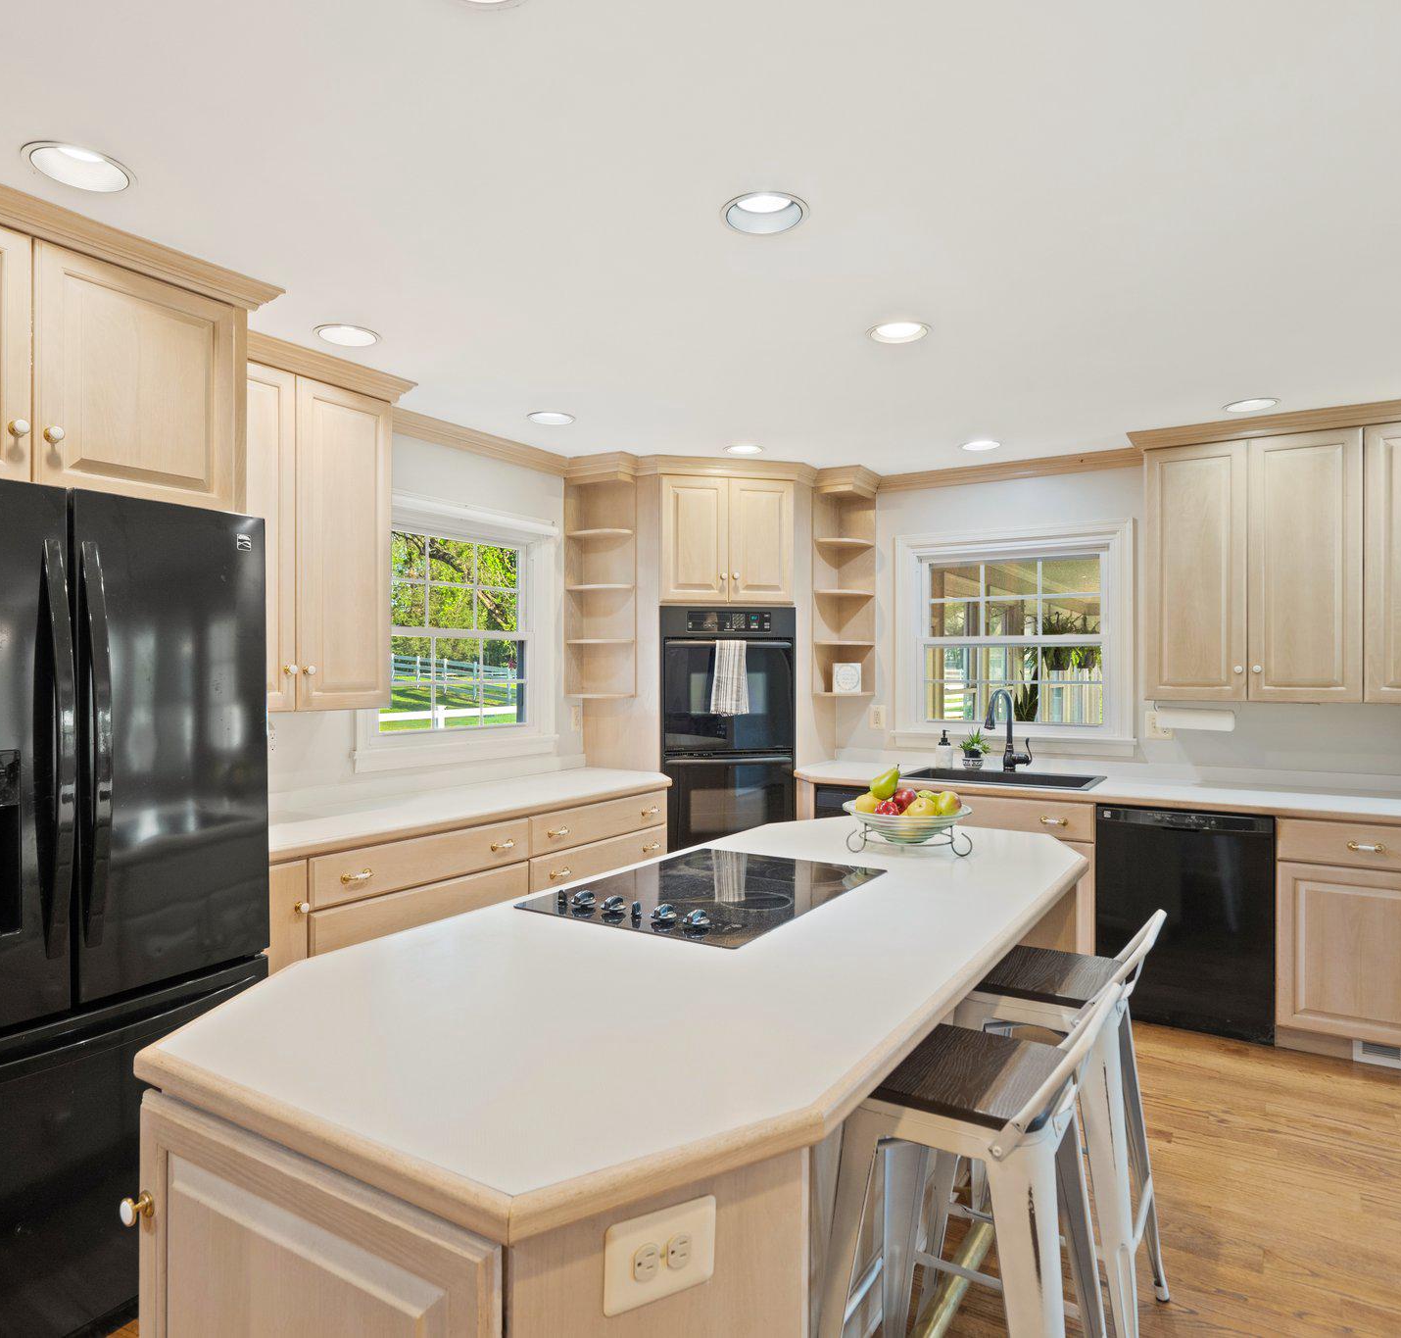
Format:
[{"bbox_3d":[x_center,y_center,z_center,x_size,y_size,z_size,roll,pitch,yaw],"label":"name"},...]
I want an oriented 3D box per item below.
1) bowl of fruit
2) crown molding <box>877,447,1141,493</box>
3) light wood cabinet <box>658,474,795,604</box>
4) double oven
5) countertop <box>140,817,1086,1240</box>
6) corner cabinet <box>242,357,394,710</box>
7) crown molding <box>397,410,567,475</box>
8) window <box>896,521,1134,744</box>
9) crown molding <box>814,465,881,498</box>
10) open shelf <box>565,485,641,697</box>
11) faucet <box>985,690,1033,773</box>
[{"bbox_3d":[0.581,0.390,2.491,0.356,0.237,0.350,0,0,0],"label":"bowl of fruit"},{"bbox_3d":[1.483,-0.971,4.371,1.280,0.080,0.068,0,0,32],"label":"crown molding"},{"bbox_3d":[0.072,-0.635,4.655,0.690,0.635,0.600,0,0,-14],"label":"light wood cabinet"},{"bbox_3d":[0.070,0.365,4.667,0.680,1.330,0.600,0,0,-14],"label":"double oven"},{"bbox_3d":[0.175,0.536,2.016,1.015,0.047,2.375,0,0,33],"label":"countertop"},{"bbox_3d":[-1.423,-0.401,2.927,0.325,1.085,0.736,0,0,33],"label":"corner cabinet"},{"bbox_3d":[-0.965,-0.968,3.871,0.075,0.082,1.160,0,0,33],"label":"crown molding"},{"bbox_3d":[1.515,-0.176,4.395,1.157,1.040,0.120,0,0,32],"label":"window"},{"bbox_3d":[0.748,-0.937,4.580,0.260,0.115,0.370,0,0,30],"label":"crown molding"},{"bbox_3d":[-0.500,-0.395,4.410,0.340,1.087,0.170,0,0,33],"label":"open shelf"},{"bbox_3d":[1.454,0.300,4.202,0.140,0.405,0.260,0,0,41],"label":"faucet"}]

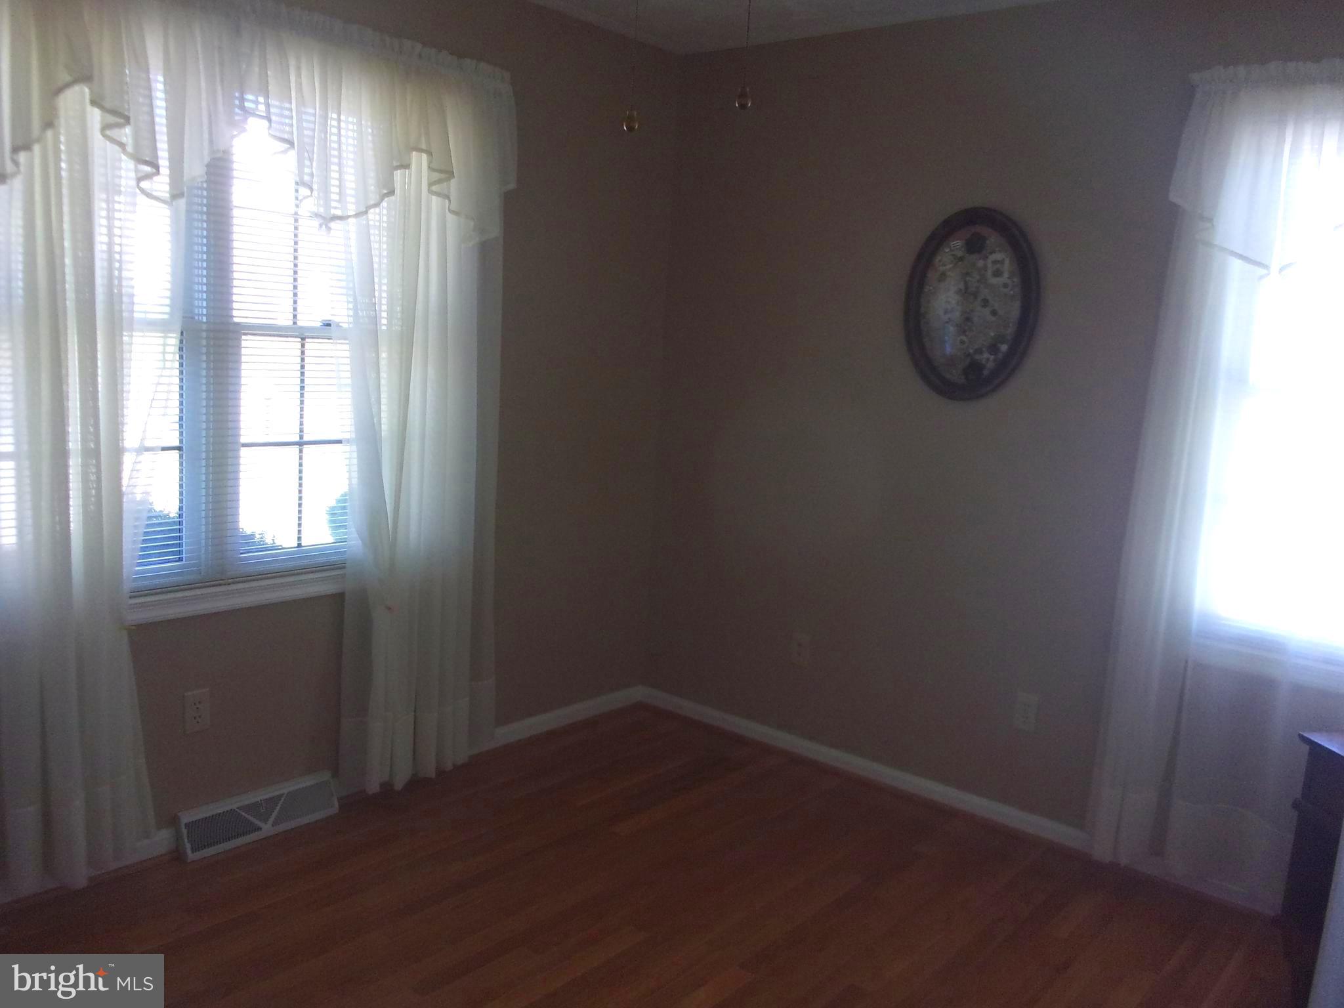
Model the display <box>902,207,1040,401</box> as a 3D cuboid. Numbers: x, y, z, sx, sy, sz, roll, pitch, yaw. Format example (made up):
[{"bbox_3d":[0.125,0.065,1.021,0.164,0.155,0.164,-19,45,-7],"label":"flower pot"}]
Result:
[{"bbox_3d":[0.912,-0.611,3.336,0.423,0.585,0.040,11,11,39],"label":"display"}]

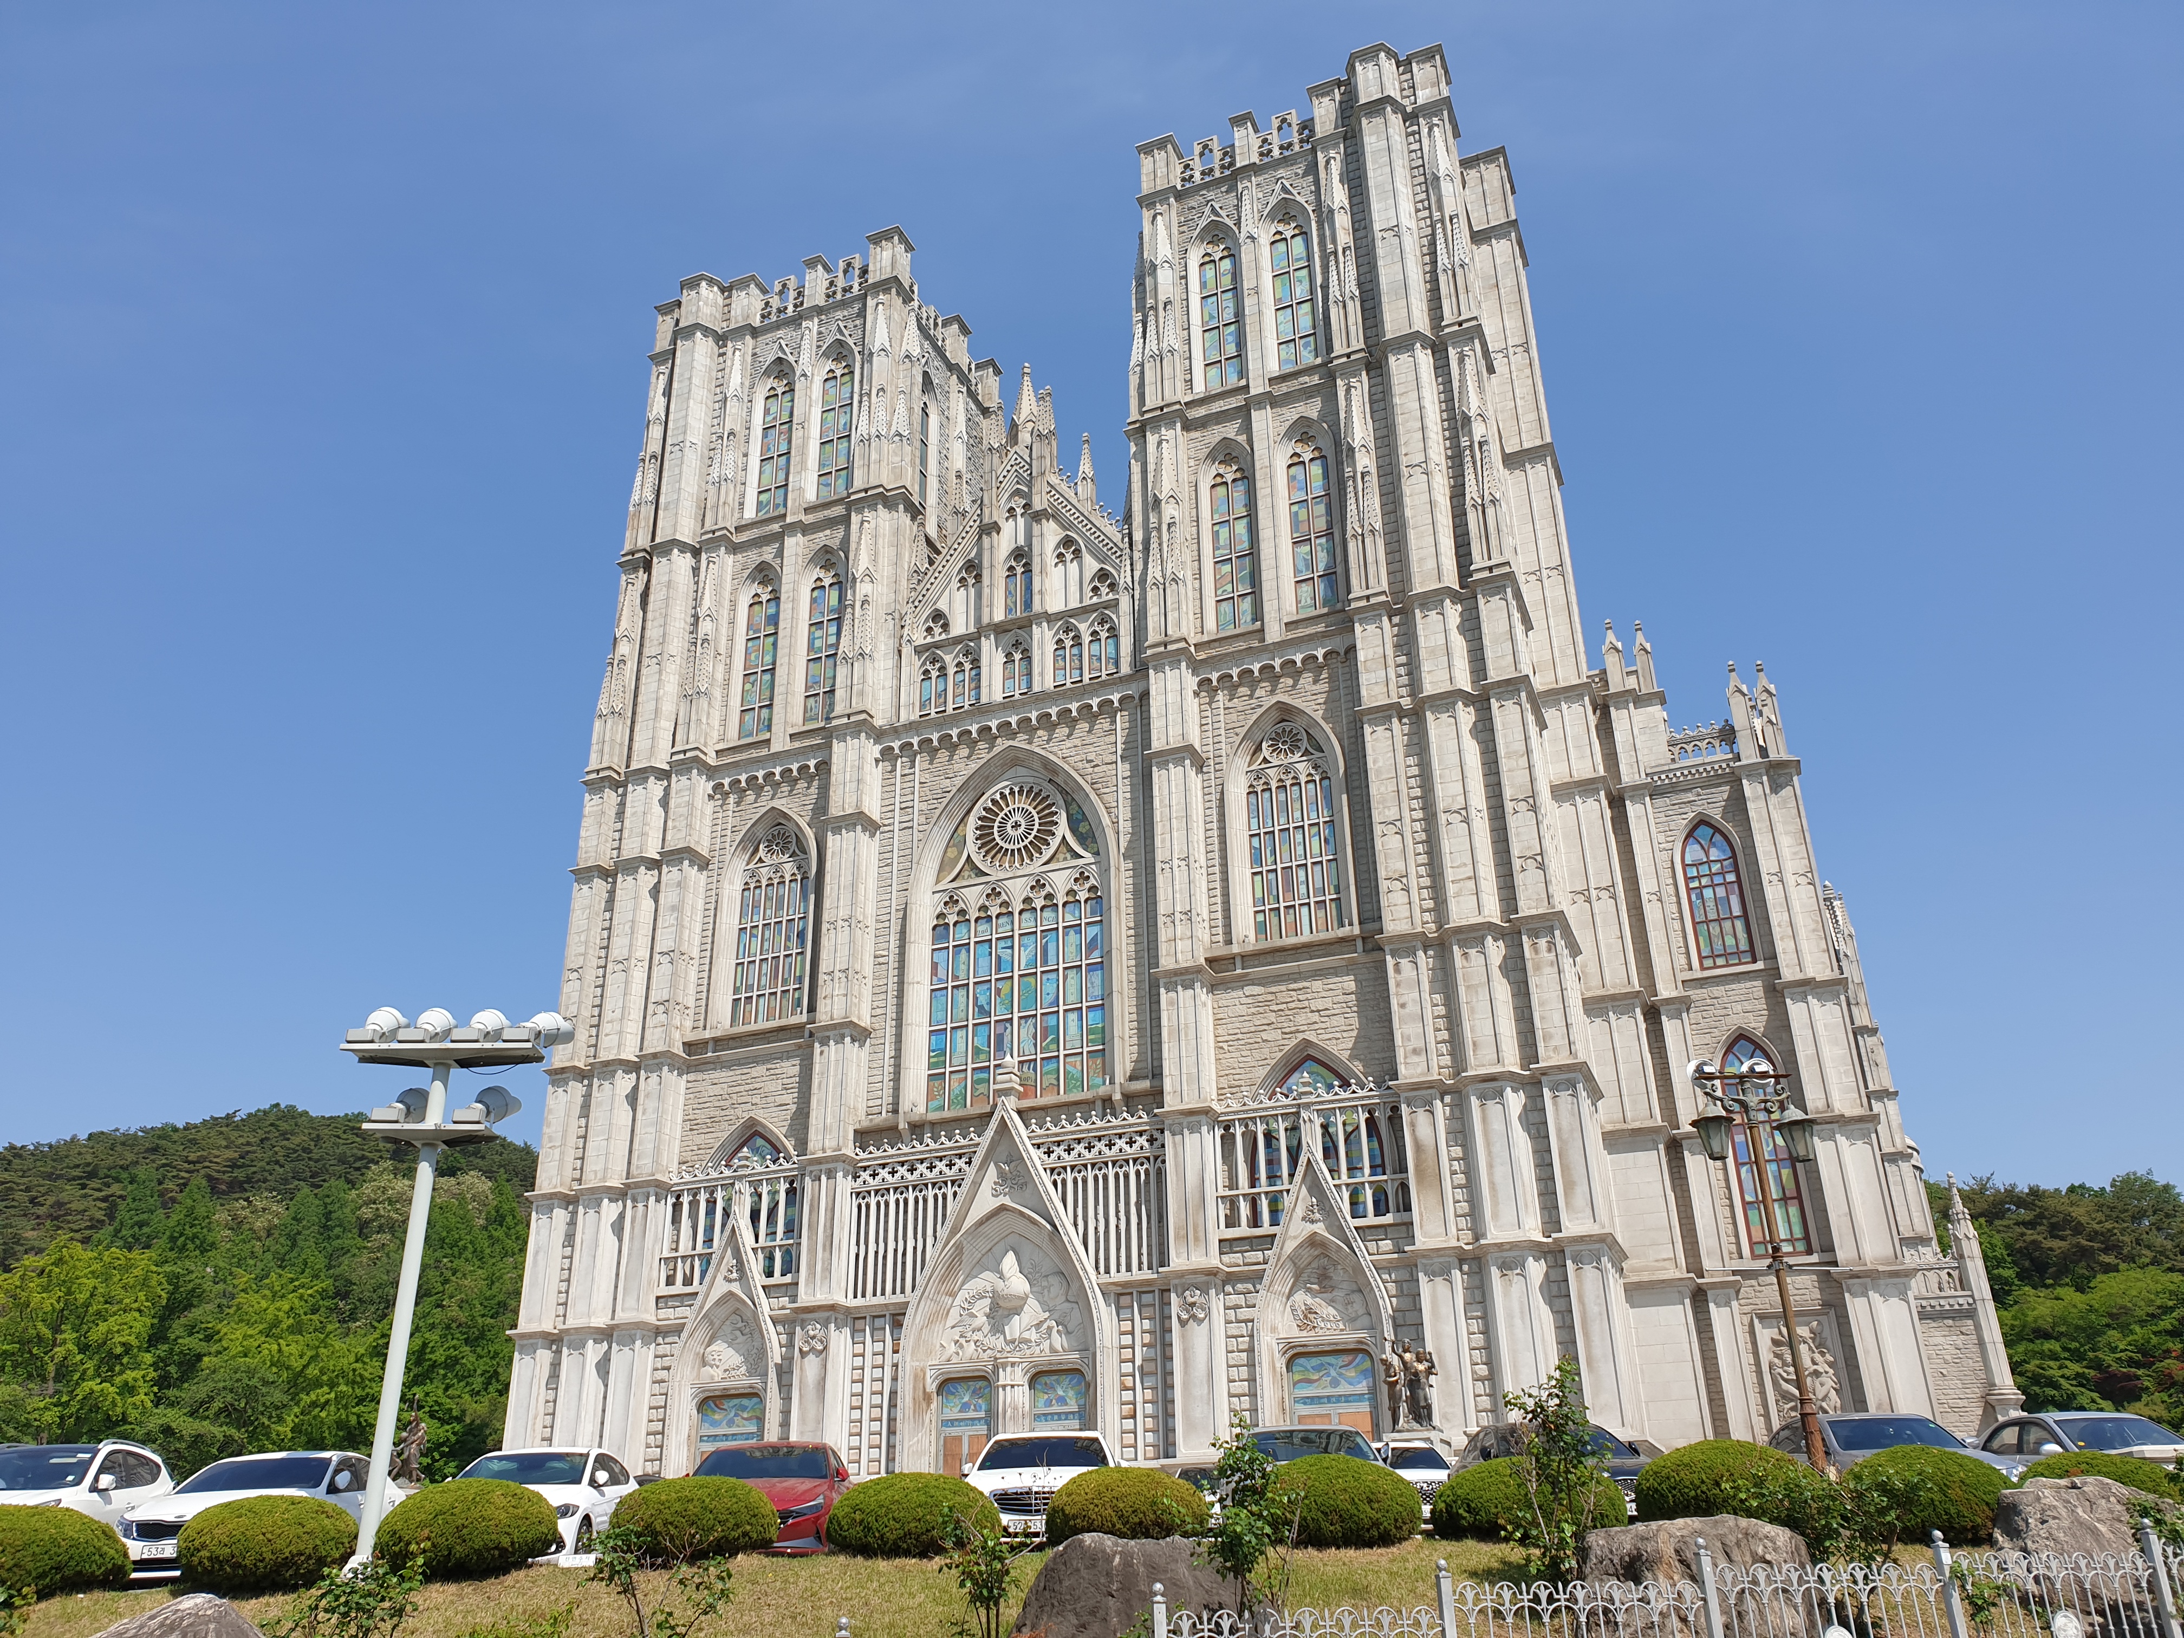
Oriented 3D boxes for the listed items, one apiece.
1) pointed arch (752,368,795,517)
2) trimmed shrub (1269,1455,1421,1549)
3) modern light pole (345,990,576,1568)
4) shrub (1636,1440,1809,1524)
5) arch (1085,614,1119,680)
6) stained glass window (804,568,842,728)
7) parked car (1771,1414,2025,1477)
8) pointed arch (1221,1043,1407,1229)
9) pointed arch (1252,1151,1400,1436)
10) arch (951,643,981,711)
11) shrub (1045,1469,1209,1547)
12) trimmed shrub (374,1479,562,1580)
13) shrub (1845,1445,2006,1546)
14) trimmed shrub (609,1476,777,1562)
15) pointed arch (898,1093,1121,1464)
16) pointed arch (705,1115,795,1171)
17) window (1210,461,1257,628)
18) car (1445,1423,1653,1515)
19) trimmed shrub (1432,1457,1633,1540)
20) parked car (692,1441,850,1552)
[{"bbox_3d":[-13.723,-16.540,71.657,1.792,7.707,0.500,-11,-27,21],"label":"pointed arch"},{"bbox_3d":[2.499,6.826,16.399,1.585,0.857,1.585,-1,-25,0],"label":"trimmed shrub"},{"bbox_3d":[-6.743,4.562,16.453,2.420,5.600,0.900,-1,-25,0],"label":"modern light pole"},{"bbox_3d":[6.329,6.681,16.399,1.671,0.875,1.671,-1,-25,0],"label":"shrub"},{"bbox_3d":[0.436,-6.750,63.519,1.260,2.858,0.400,-11,-27,20],"label":"arch"},{"bbox_3d":[-11.032,-7.298,67.589,1.470,7.252,0.350,-11,-27,21],"label":"stained glass window"},{"bbox_3d":[9.618,8.219,20.300,1.850,1.470,4.850,-2,-25,2],"label":"parked car"},{"bbox_3d":[6.923,9.897,52.249,6.010,5.915,1.400,-11,-27,20],"label":"pointed arch"},{"bbox_3d":[6.884,14.322,48.126,4.111,9.345,1.000,-11,-27,21],"label":"pointed arch"},{"bbox_3d":[-4.717,-5.383,62.254,1.200,2.605,0.350,-11,-27,21],"label":"arch"},{"bbox_3d":[0.356,6.869,16.299,1.644,0.760,1.644,-1,-25,0],"label":"shrub"},{"bbox_3d":[-6.294,7.214,16.600,1.820,0.930,1.820,-1,-25,0],"label":"trimmed shrub"},{"bbox_3d":[8.053,6.498,15.768,1.524,0.908,1.524,-1,-25,0],"label":"shrub"},{"bbox_3d":[-3.967,6.962,16.299,1.631,0.775,1.631,-1,-25,0],"label":"trimmed shrub"},{"bbox_3d":[-2.582,15.154,52.698,7.448,12.270,1.500,-11,-27,21],"label":"pointed arch"},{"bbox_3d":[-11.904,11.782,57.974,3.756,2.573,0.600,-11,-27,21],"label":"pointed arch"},{"bbox_3d":[5.420,-10.697,63.435,1.530,7.761,0.350,-11,-27,20],"label":"window"},{"bbox_3d":[5.662,8.244,20.200,1.860,1.470,4.850,1,-25,-4],"label":"car"},{"bbox_3d":[4.099,6.392,15.408,1.807,0.752,1.807,-1,-25,0],"label":"trimmed shrub"},{"bbox_3d":[-3.839,8.432,20.109,1.830,1.420,4.650,0,-25,-1],"label":"parked car"}]

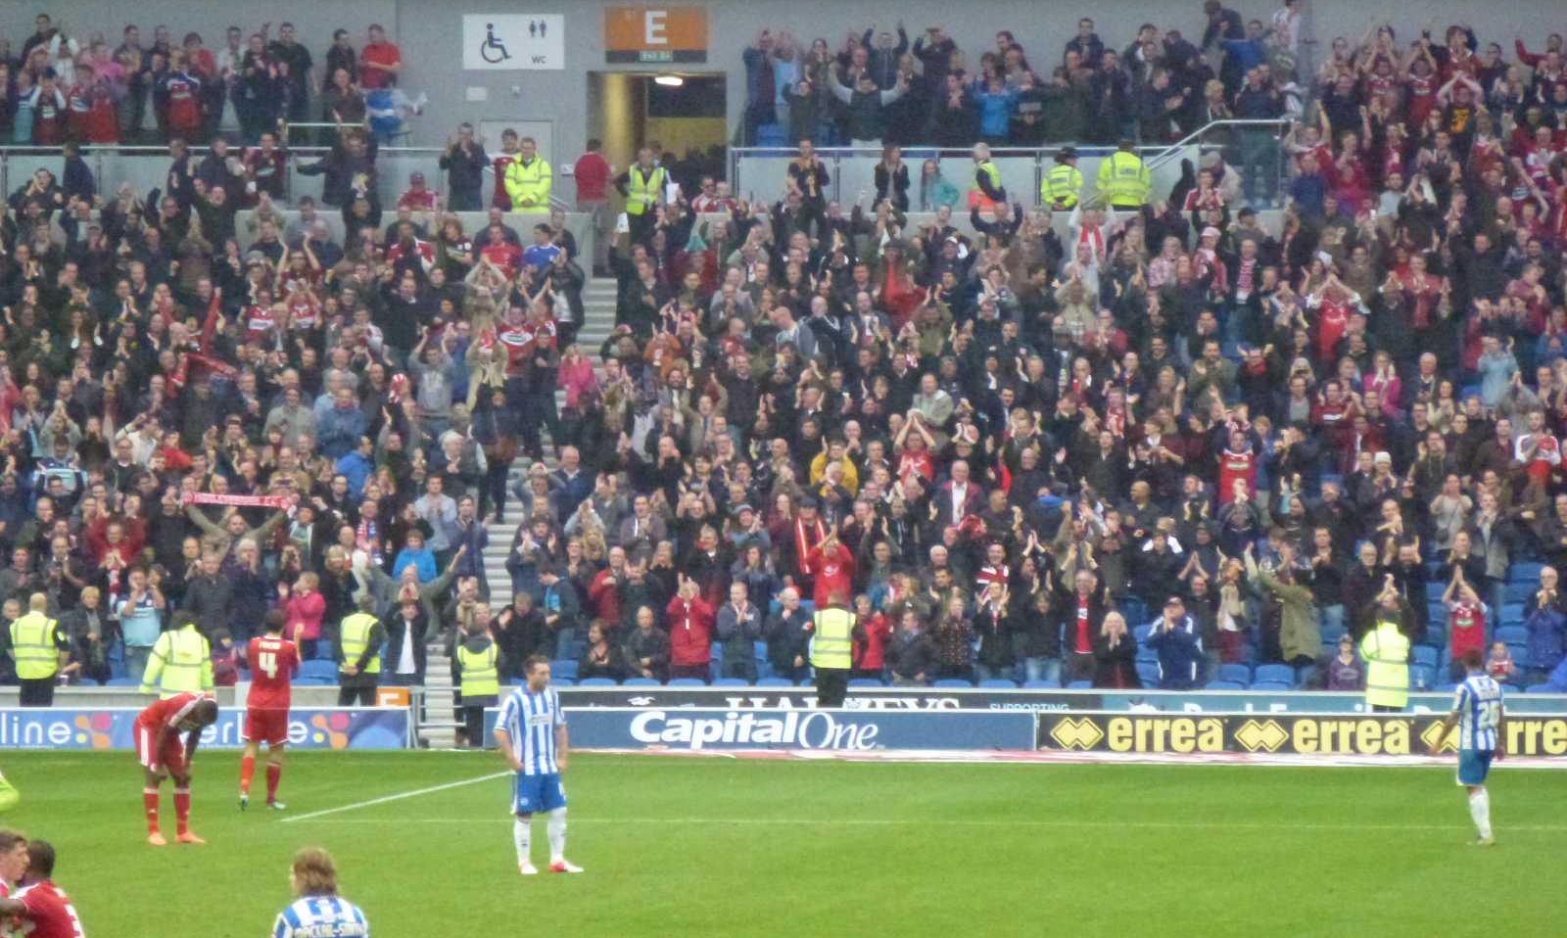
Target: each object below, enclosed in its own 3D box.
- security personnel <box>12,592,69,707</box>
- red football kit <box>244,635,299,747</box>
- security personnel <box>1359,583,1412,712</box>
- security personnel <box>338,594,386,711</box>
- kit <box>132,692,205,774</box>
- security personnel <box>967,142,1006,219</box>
[{"bbox_3d":[-8.165,2.255,132.300,0.580,1.780,0.360,0,1,13],"label":"security personnel"},{"bbox_3d":[-4.806,2.093,113.100,0.500,1.040,0.350,0,0,7],"label":"red football kit"},{"bbox_3d":[6.513,2.283,130.200,0.560,1.720,0.400,0,0,-6],"label":"security personnel"},{"bbox_3d":[-4.617,2.269,132.000,0.500,1.760,0.350,1,1,37],"label":"security personnel"},{"bbox_3d":[-5.359,2.301,105.000,0.560,0.700,0.470,0,1,41],"label":"kit"},{"bbox_3d":[2.490,-3.150,148.000,0.380,1.720,0.500,1,1,37],"label":"security personnel"}]

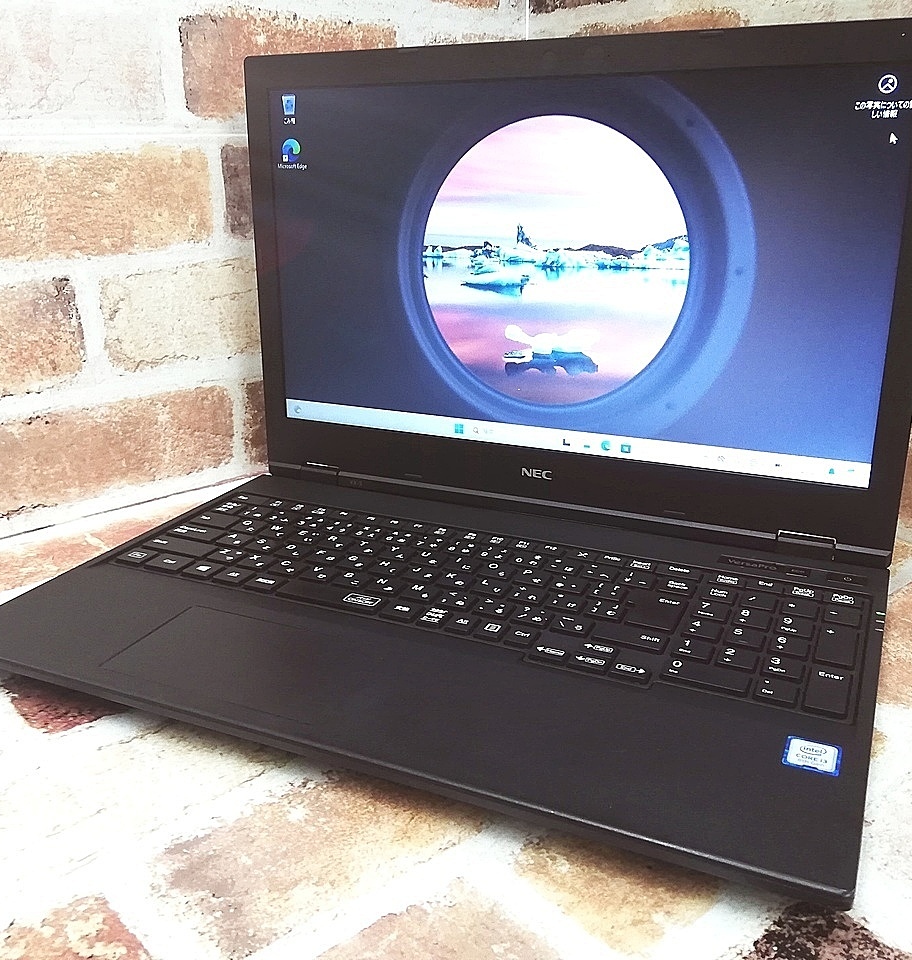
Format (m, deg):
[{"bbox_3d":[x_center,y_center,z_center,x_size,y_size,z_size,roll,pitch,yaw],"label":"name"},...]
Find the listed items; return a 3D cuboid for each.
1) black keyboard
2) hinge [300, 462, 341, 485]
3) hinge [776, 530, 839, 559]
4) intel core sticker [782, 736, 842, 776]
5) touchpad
[{"bbox_3d":[0.005,0.050,0.471,0.358,0.004,0.117,8,21,24],"label":"black keyboard"},{"bbox_3d":[-0.086,-0.004,0.614,0.029,0.011,0.011,8,21,24],"label":"hinge"},{"bbox_3d":[0.180,0.033,0.495,0.029,0.011,0.011,8,21,24],"label":"hinge"},{"bbox_3d":[0.123,0.095,0.332,0.018,0.001,0.017,8,21,24],"label":"intel core sticker"},{"bbox_3d":[-0.089,0.075,0.402,0.102,0.002,0.062,8,21,24],"label":"touchpad"}]

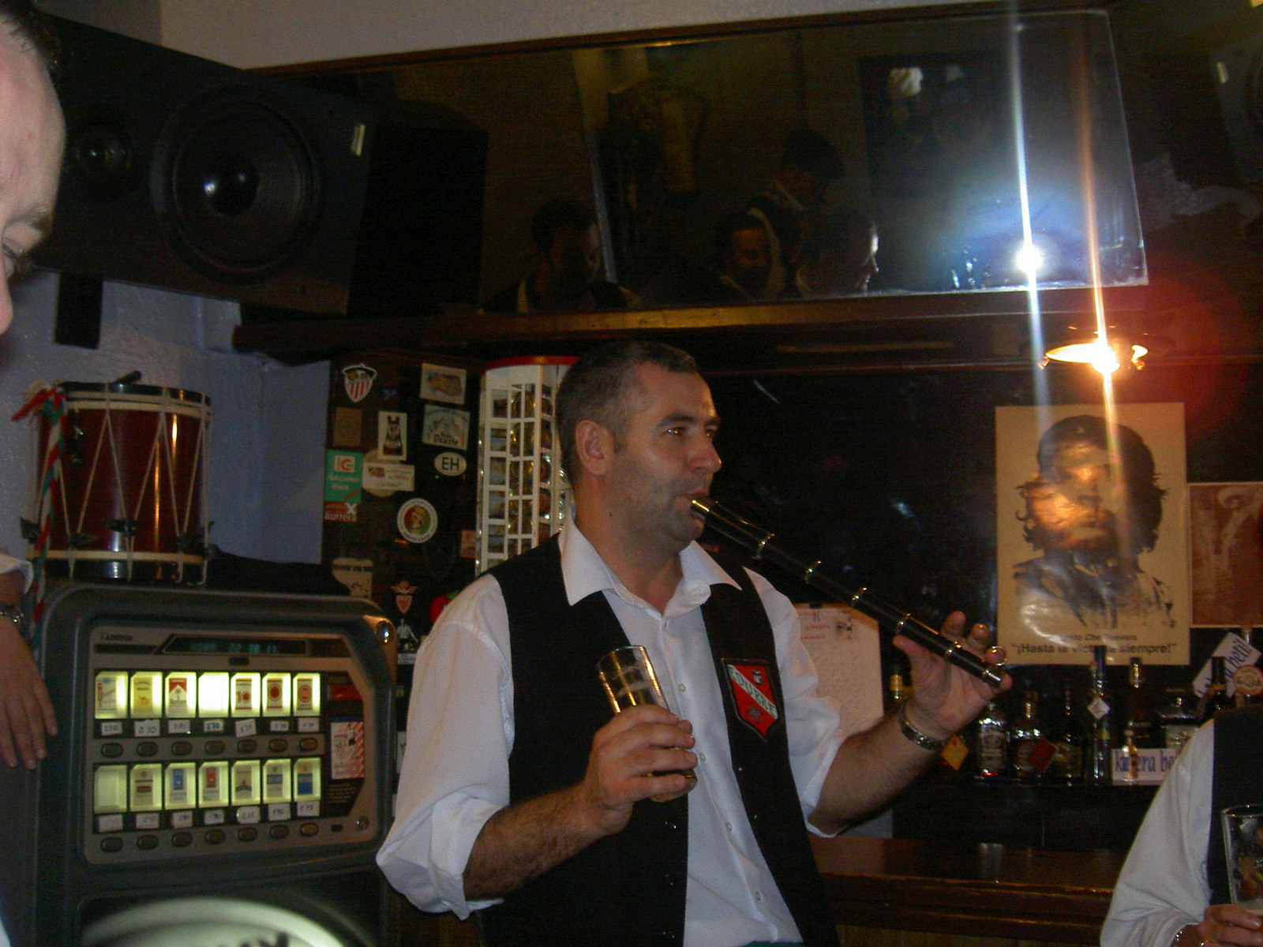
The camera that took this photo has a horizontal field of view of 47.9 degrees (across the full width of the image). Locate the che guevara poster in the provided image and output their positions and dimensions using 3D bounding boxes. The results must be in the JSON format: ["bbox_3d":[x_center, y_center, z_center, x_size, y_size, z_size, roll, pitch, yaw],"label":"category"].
[{"bbox_3d":[1.147,0.152,3.545,0.454,0.647,0.010,-1,-5,13],"label":"che guevara poster"}]

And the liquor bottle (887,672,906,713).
[{"bbox_3d":[0.651,0.608,3.498,0.078,0.275,0.078,-1,-5,13],"label":"liquor bottle"}]

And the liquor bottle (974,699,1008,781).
[{"bbox_3d":[0.863,0.618,3.415,0.076,0.229,0.076,-1,-5,13],"label":"liquor bottle"}]

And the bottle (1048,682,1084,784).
[{"bbox_3d":[1.031,0.612,3.375,0.077,0.237,0.077,-1,-5,13],"label":"bottle"}]

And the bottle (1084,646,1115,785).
[{"bbox_3d":[1.106,0.571,3.361,0.061,0.322,0.061,-1,-5,13],"label":"bottle"}]

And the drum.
[{"bbox_3d":[-0.997,0.023,2.770,0.338,0.365,0.338,-1,-5,13],"label":"drum"}]

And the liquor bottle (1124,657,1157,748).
[{"bbox_3d":[1.197,0.579,3.369,0.075,0.286,0.075,-1,-5,13],"label":"liquor bottle"}]

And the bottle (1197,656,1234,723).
[{"bbox_3d":[1.372,0.572,3.328,0.079,0.292,0.079,-1,-5,13],"label":"bottle"}]

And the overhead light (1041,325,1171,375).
[{"bbox_3d":[1.022,-0.268,3.080,0.255,0.075,0.255,-1,-5,13],"label":"overhead light"}]

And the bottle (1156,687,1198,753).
[{"bbox_3d":[1.284,0.611,3.345,0.097,0.212,0.085,-1,-5,13],"label":"bottle"}]

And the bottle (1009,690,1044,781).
[{"bbox_3d":[0.943,0.624,3.395,0.080,0.213,0.080,-1,-5,13],"label":"bottle"}]

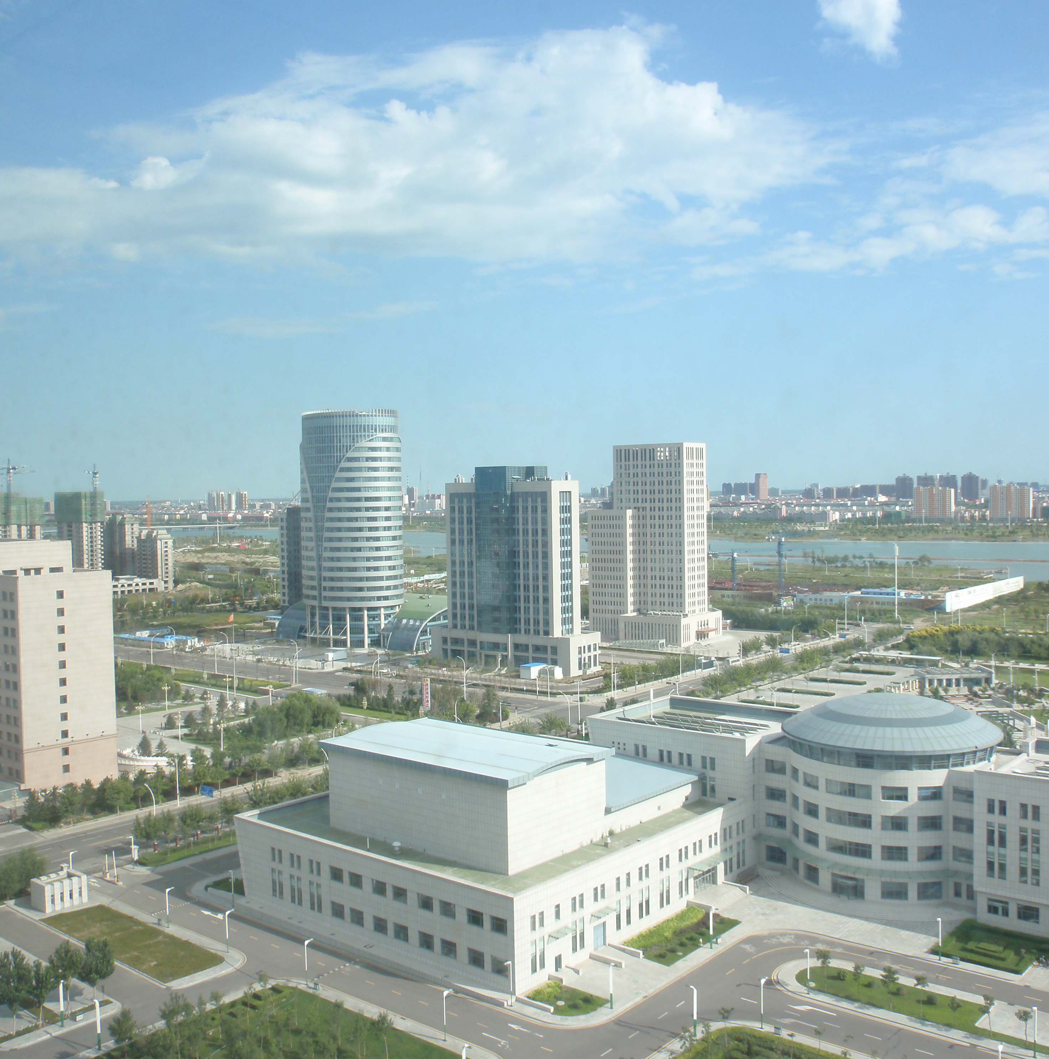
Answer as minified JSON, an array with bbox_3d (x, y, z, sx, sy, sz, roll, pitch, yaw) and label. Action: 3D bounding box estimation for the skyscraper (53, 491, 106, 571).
[{"bbox_3d":[-292.920,9.470,750.480,35.250,68.640,14.890,1,3,41],"label":"skyscraper"}]

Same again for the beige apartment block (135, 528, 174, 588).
[{"bbox_3d":[-247.547,20.459,767.507,23.000,41.000,14.000,0,2,33],"label":"beige apartment block"}]

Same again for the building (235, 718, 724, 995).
[{"bbox_3d":[-6.830,45.590,184.920,59.900,25.390,52.620,1,3,41],"label":"building"}]

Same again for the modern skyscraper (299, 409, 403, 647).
[{"bbox_3d":[-73.255,-0.900,483.011,43.750,97.100,43.750,-1,2,0],"label":"modern skyscraper"}]

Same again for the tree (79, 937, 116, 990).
[{"bbox_3d":[-55.020,56.430,146.300,4.430,8.070,4.430,-2,2,-21],"label":"tree"}]

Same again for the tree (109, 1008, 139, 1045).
[{"bbox_3d":[-47.280,58.570,134.500,3.210,4.340,3.210,-2,2,-20],"label":"tree"}]

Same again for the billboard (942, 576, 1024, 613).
[{"bbox_3d":[247.280,34.240,611.430,1.200,9.810,119.120,1,3,41],"label":"billboard"}]

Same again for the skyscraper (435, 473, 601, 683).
[{"bbox_3d":[-4.074,13.225,409.221,61.980,71.500,22.350,1,2,38],"label":"skyscraper"}]

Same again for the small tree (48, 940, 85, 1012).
[{"bbox_3d":[-55.621,54.654,138.770,4.300,9.180,4.300,-1,2,0],"label":"small tree"}]

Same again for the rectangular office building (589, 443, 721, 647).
[{"bbox_3d":[53.487,5.301,478.671,47.760,80.500,35.560,1,2,38],"label":"rectangular office building"}]

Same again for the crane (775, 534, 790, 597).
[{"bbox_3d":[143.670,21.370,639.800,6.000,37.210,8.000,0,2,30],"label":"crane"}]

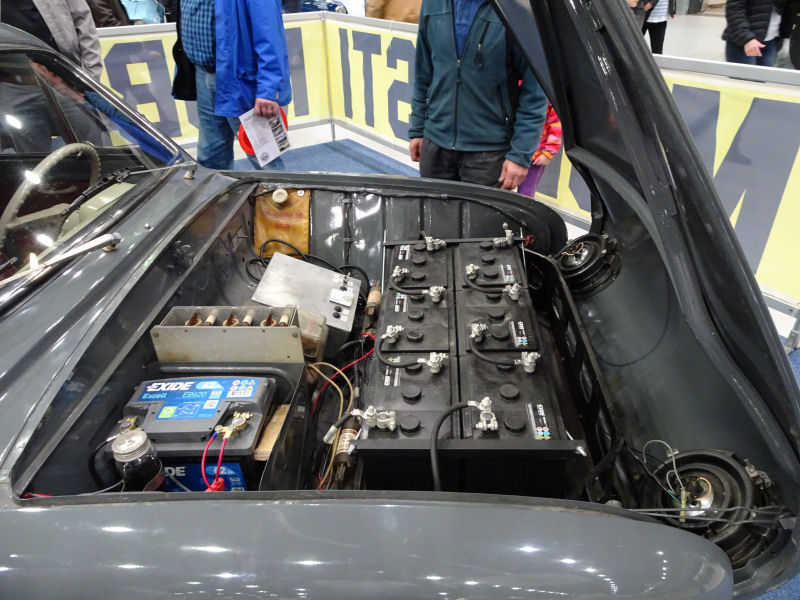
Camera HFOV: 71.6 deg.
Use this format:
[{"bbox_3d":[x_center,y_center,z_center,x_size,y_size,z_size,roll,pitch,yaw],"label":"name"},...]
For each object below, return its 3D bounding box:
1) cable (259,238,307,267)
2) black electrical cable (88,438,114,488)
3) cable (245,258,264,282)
[{"bbox_3d":[-0.366,-0.148,1.730,0.150,0.070,0.060,0,32,3],"label":"cable"},{"bbox_3d":[-0.495,0.272,0.920,0.045,0.095,0.040,0,32,3],"label":"black electrical cable"},{"bbox_3d":[-0.446,-0.090,1.700,0.062,0.045,0.070,0,32,3],"label":"cable"}]

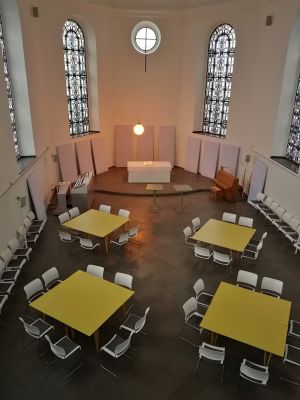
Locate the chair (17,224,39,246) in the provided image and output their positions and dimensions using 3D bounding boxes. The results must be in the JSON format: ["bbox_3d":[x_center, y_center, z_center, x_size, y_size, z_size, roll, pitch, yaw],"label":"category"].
[{"bbox_3d":[-4.084,1.324,10.652,0.510,0.800,0.510,-1,21,-5],"label":"chair"}]

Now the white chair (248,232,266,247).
[{"bbox_3d":[3.385,1.417,9.940,0.510,0.830,0.500,14,25,31],"label":"white chair"}]

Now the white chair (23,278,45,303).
[{"bbox_3d":[-2.558,2.341,7.282,0.535,0.785,0.495,13,24,28],"label":"white chair"}]

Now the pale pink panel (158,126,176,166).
[{"bbox_3d":[1.052,-3.227,19.115,0.981,2.530,0.050,0,17,-3],"label":"pale pink panel"}]

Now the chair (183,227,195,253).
[{"bbox_3d":[1.406,1.386,10.322,0.530,0.830,0.500,12,24,27],"label":"chair"}]

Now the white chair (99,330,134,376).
[{"bbox_3d":[-0.629,2.856,6.025,0.535,0.785,0.495,14,25,30],"label":"white chair"}]

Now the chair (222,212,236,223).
[{"bbox_3d":[2.862,0.974,11.574,0.490,0.816,0.520,12,23,26],"label":"chair"}]

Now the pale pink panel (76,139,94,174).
[{"bbox_3d":[-3.500,-2.177,16.803,0.080,1.980,1.000,11,23,38],"label":"pale pink panel"}]

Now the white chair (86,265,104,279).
[{"bbox_3d":[-1.465,2.130,7.861,0.495,0.785,0.535,9,23,20],"label":"white chair"}]

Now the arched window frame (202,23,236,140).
[{"bbox_3d":[3.676,-6.274,16.676,0.120,5.516,1.720,-15,26,-36],"label":"arched window frame"}]

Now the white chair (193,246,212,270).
[{"bbox_3d":[1.640,1.710,9.482,0.500,0.830,0.530,12,23,26],"label":"white chair"}]

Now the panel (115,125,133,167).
[{"bbox_3d":[-1.626,-3.340,19.715,1.040,2.580,0.070,-1,15,-4],"label":"panel"}]

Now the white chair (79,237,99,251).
[{"bbox_3d":[-1.971,1.539,10.195,0.510,0.800,0.510,10,22,22],"label":"white chair"}]

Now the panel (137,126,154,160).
[{"bbox_3d":[-0.267,-3.222,18.945,0.970,2.450,0.080,0,17,-2],"label":"panel"}]

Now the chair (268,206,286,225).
[{"bbox_3d":[5.099,0.755,12.686,0.510,0.800,0.510,-1,21,-6],"label":"chair"}]

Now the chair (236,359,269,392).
[{"bbox_3d":[1.907,3.201,5.708,0.490,0.816,0.520,10,23,23],"label":"chair"}]

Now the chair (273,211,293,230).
[{"bbox_3d":[4.749,0.868,11.305,0.535,0.785,0.495,0,21,-3],"label":"chair"}]

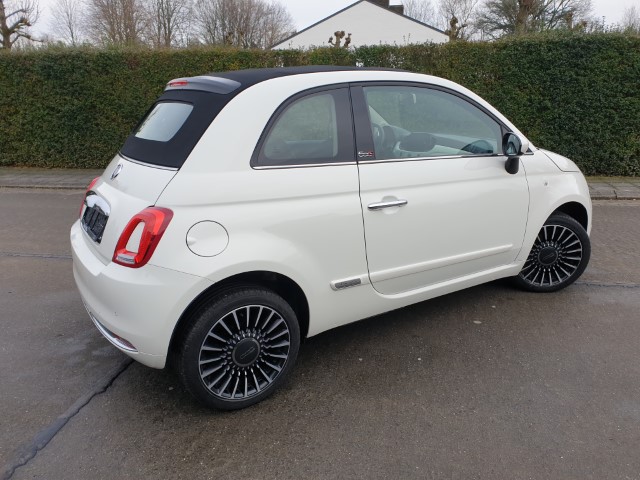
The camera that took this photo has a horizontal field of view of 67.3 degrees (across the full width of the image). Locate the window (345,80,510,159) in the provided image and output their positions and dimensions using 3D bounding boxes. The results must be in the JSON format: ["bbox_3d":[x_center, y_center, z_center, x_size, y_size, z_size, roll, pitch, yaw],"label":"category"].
[{"bbox_3d":[0.603,-0.625,2.507,1.140,0.370,0.120,-11,19,-31],"label":"window"}]

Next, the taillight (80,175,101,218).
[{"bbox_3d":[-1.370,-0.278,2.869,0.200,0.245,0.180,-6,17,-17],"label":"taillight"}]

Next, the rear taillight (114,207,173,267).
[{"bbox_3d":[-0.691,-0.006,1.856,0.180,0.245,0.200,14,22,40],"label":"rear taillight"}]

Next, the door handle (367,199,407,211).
[{"bbox_3d":[0.324,-0.163,2.247,0.245,0.036,0.050,-11,19,-31],"label":"door handle"}]

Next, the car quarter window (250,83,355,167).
[{"bbox_3d":[-0.067,-0.511,2.110,0.545,0.376,0.060,-9,0,-27],"label":"car quarter window"}]

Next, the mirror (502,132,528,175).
[{"bbox_3d":[1.088,-0.470,2.649,0.140,0.220,0.200,-11,19,-31],"label":"mirror"}]

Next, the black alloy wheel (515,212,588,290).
[{"bbox_3d":[1.545,0.087,3.315,0.580,0.580,0.200,0,16,4],"label":"black alloy wheel"}]

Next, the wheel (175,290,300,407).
[{"bbox_3d":[-0.356,0.466,2.131,0.580,0.580,0.200,-11,19,-31],"label":"wheel"}]

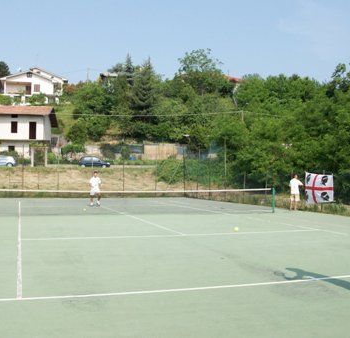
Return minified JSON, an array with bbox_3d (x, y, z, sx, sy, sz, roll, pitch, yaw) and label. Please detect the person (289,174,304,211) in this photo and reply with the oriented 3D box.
[{"bbox_3d":[6.045,1.169,22.000,0.750,1.790,0.480,0,-2,30],"label":"person"}]

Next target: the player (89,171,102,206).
[{"bbox_3d":[-4.322,1.063,24.100,0.660,1.850,0.500,1,-2,-18],"label":"player"}]

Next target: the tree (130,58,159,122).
[{"bbox_3d":[-5.380,-13.847,78.000,4.900,11.400,4.900,1,-2,0],"label":"tree"}]

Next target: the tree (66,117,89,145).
[{"bbox_3d":[-14.111,-5.427,64.000,3.200,3.800,3.200,1,-2,0],"label":"tree"}]

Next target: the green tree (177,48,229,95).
[{"bbox_3d":[5.846,-20.301,94.000,10.500,10.800,10.000,1,-2,0],"label":"green tree"}]

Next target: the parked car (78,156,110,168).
[{"bbox_3d":[-9.770,-0.791,53.800,3.850,1.440,1.650,1,-2,-2],"label":"parked car"}]

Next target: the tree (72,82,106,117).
[{"bbox_3d":[-16.435,-13.167,85.000,6.500,6.800,6.500,1,-2,0],"label":"tree"}]

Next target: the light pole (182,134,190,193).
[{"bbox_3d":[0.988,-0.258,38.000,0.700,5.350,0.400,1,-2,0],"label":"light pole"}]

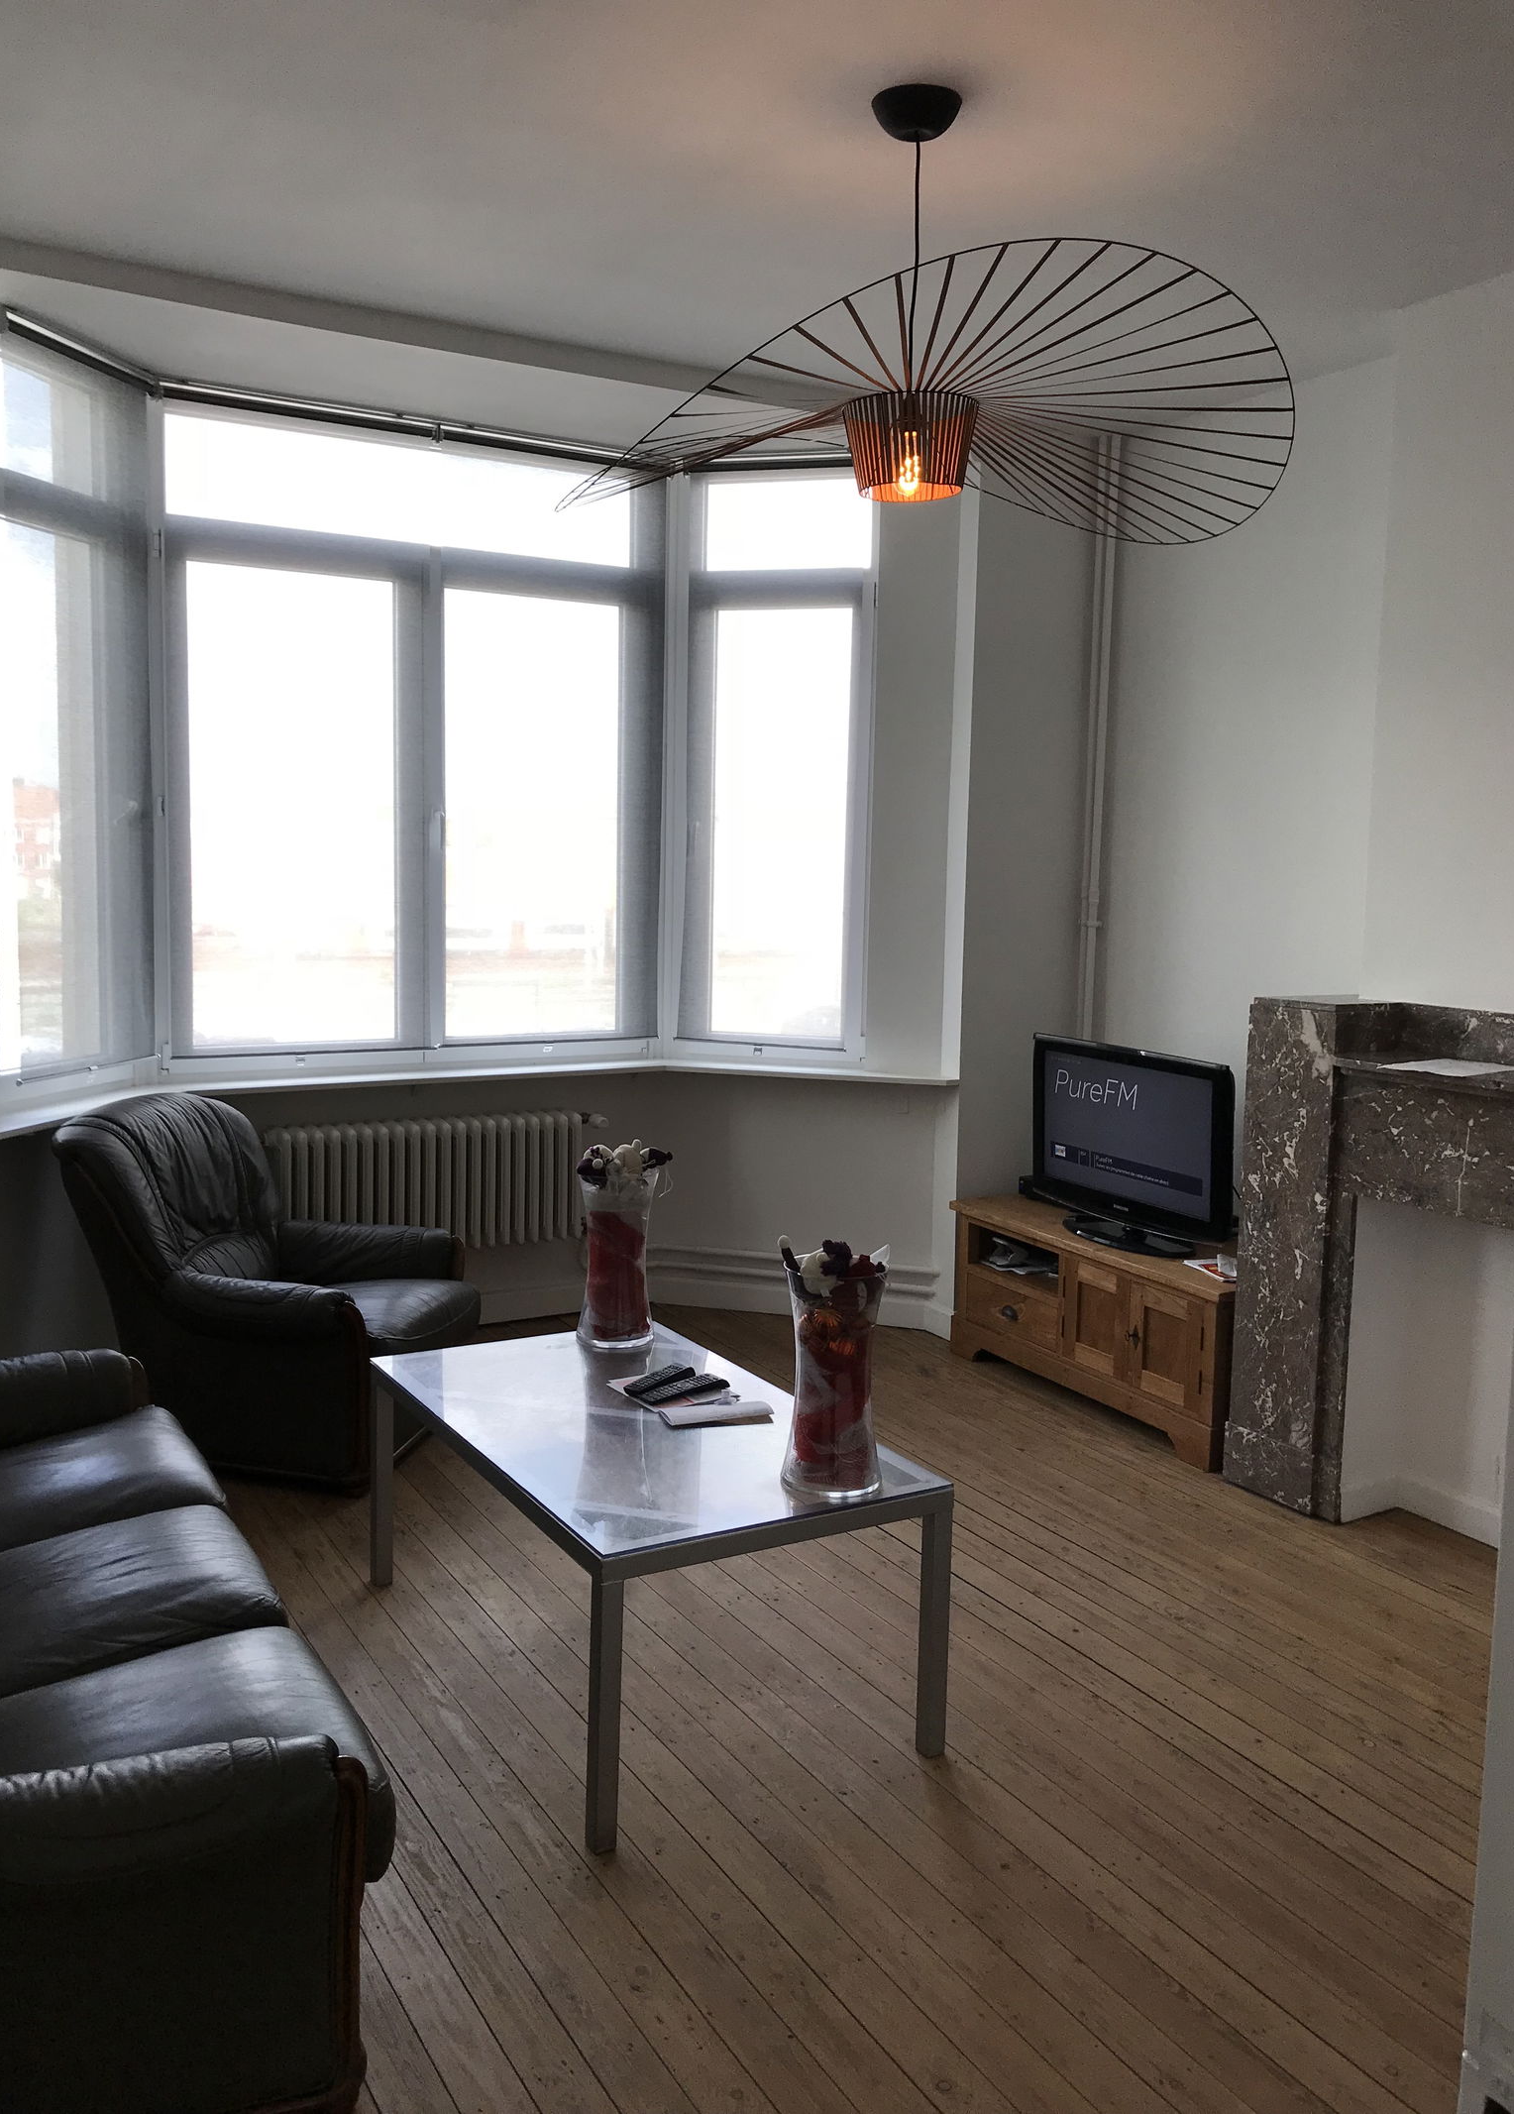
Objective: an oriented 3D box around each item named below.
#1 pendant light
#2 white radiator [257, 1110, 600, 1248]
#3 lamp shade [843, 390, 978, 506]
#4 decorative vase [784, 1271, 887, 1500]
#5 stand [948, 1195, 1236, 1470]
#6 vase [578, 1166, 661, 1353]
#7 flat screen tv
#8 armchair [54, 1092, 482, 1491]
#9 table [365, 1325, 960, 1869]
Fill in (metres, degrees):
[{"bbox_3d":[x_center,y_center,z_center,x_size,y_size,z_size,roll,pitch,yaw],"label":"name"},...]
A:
[{"bbox_3d":[0.288,-1.385,3.201,1.380,0.765,1.380,-2,8,-29],"label":"pendant light"},{"bbox_3d":[-1.035,0.397,5.447,1.030,0.430,0.165,-2,8,-29],"label":"white radiator"},{"bbox_3d":[0.290,-1.145,3.228,0.256,0.155,0.256,1,7,0],"label":"lamp shade"},{"bbox_3d":[0.134,0.549,2.937,0.180,0.377,0.180,1,7,0],"label":"decorative vase"},{"bbox_3d":[1.087,0.777,5.066,0.480,0.470,1.230,-2,8,-29],"label":"stand"},{"bbox_3d":[-0.312,0.439,3.803,0.180,0.379,0.180,1,7,0],"label":"vase"},{"bbox_3d":[1.072,0.257,5.043,0.240,0.562,0.815,-2,8,-29],"label":"flat screen tv"},{"bbox_3d":[-1.267,0.556,4.585,0.900,0.915,0.800,3,7,14],"label":"armchair"},{"bbox_3d":[-0.246,0.935,3.323,0.673,0.495,1.175,-2,8,-29],"label":"table"}]

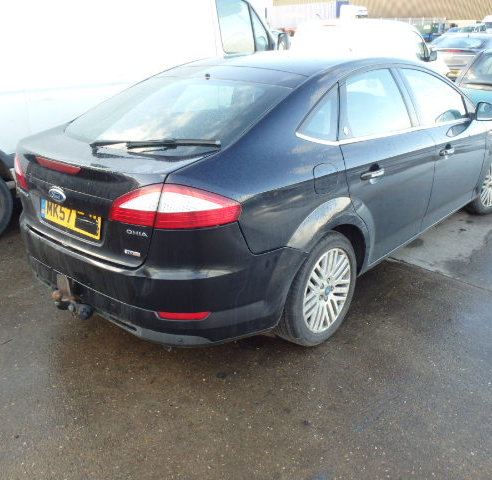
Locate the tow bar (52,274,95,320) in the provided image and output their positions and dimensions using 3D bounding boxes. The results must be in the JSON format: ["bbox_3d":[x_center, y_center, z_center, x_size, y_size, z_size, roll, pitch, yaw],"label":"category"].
[{"bbox_3d":[-0.849,0.283,2.534,0.210,0.200,0.150,16,27,38],"label":"tow bar"}]

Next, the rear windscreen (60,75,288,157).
[{"bbox_3d":[-0.427,-0.692,2.815,1.240,0.110,0.760,16,49,38],"label":"rear windscreen"}]

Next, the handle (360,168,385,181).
[{"bbox_3d":[0.648,-0.336,2.644,0.055,0.042,0.235,16,27,39],"label":"handle"}]

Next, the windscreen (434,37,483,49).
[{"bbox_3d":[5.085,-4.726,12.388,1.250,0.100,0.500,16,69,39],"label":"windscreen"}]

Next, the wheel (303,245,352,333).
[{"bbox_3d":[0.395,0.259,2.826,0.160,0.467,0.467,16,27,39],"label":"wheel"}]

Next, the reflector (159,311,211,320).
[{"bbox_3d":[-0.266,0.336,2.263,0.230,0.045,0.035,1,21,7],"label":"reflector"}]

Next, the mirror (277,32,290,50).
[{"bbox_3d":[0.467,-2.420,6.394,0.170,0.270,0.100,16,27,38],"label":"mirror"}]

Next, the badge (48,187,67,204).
[{"bbox_3d":[-0.860,-0.207,2.367,0.150,0.063,0.015,16,24,39],"label":"badge"}]

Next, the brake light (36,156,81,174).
[{"bbox_3d":[-0.860,-0.346,2.403,0.370,0.035,0.040,16,27,38],"label":"brake light"}]

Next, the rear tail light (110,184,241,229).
[{"bbox_3d":[-0.293,-0.155,2.087,0.560,0.205,0.210,8,23,25],"label":"rear tail light"}]

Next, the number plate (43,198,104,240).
[{"bbox_3d":[-0.831,-0.102,2.429,0.520,0.111,0.015,16,17,39],"label":"number plate"}]

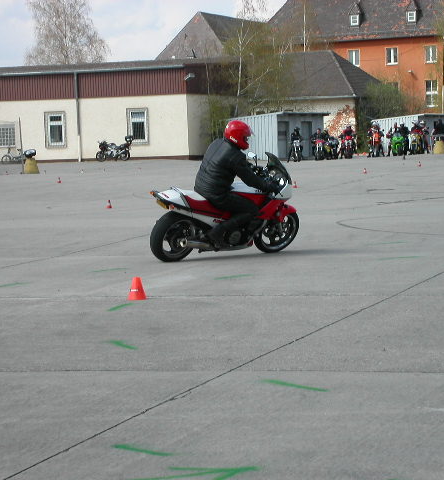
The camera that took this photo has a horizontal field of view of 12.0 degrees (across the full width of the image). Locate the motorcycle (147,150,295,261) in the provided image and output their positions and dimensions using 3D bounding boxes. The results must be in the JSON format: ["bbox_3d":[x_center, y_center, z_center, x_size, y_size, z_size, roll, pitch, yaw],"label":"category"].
[{"bbox_3d":[0.004,-0.415,24.824,2.150,1.230,0.750,-4,4,-36],"label":"motorcycle"}]

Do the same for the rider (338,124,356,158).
[{"bbox_3d":[5.743,-4.529,96.959,0.760,1.560,0.750,-3,3,-6],"label":"rider"}]

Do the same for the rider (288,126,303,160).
[{"bbox_3d":[3.209,-4.247,93.460,0.700,1.550,0.700,-3,3,-14],"label":"rider"}]

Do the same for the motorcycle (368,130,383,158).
[{"bbox_3d":[7.101,-4.415,97.469,0.780,1.200,2.100,-2,3,-5],"label":"motorcycle"}]

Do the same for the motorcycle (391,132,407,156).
[{"bbox_3d":[8.352,-4.559,99.970,0.750,1.150,2.100,-3,3,-13],"label":"motorcycle"}]

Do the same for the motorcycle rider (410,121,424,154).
[{"bbox_3d":[9.288,-4.875,100.458,0.700,1.600,0.750,-3,3,-7],"label":"motorcycle rider"}]

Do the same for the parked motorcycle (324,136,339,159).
[{"bbox_3d":[5.042,-4.254,96.971,0.750,1.100,2.100,-3,3,-14],"label":"parked motorcycle"}]

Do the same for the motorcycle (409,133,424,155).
[{"bbox_3d":[9.205,-4.605,99.971,0.780,1.100,2.050,-3,3,-7],"label":"motorcycle"}]

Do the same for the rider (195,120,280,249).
[{"bbox_3d":[0.107,-0.658,24.895,0.950,1.480,0.640,-4,4,-36],"label":"rider"}]

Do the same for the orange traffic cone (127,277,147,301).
[{"bbox_3d":[-0.849,0.483,20.794,0.185,0.228,0.185,-2,3,0],"label":"orange traffic cone"}]

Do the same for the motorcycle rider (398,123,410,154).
[{"bbox_3d":[8.691,-4.838,100.959,0.650,1.580,0.600,-3,3,-9],"label":"motorcycle rider"}]

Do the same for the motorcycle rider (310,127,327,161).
[{"bbox_3d":[4.409,-4.432,96.959,0.720,1.550,0.750,-3,3,-7],"label":"motorcycle rider"}]

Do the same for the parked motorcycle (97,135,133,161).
[{"bbox_3d":[-6.070,-5.120,118.964,2.150,1.380,0.750,-1,3,27],"label":"parked motorcycle"}]

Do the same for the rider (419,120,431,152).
[{"bbox_3d":[9.866,-5.011,102.958,0.620,1.600,0.600,-2,3,0],"label":"rider"}]

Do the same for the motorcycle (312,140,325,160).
[{"bbox_3d":[4.398,-4.160,95.972,0.750,1.080,2.100,-3,3,-8],"label":"motorcycle"}]

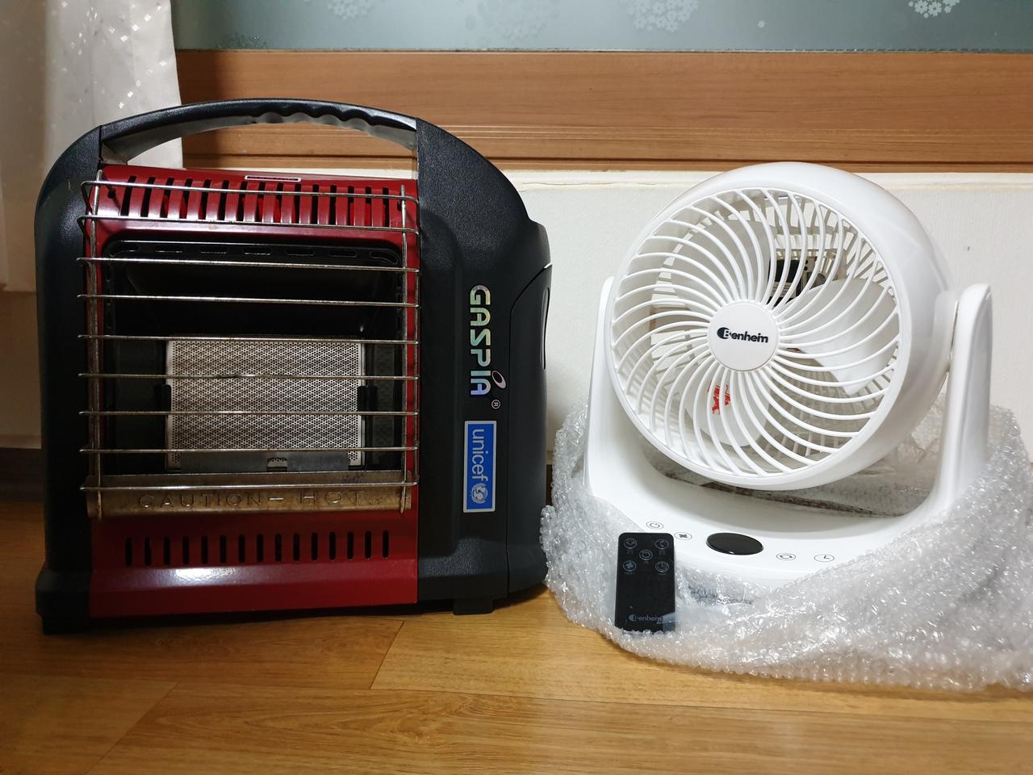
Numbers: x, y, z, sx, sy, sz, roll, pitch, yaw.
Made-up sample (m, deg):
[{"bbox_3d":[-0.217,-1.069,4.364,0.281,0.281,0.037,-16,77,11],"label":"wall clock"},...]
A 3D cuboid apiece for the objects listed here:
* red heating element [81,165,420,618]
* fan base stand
[{"bbox_3d":[-0.173,-0.001,0.529,0.212,0.297,0.075,0,5,-10],"label":"red heating element"},{"bbox_3d":[0.198,0.030,0.649,0.312,0.238,0.235,8,9,29],"label":"fan base stand"}]

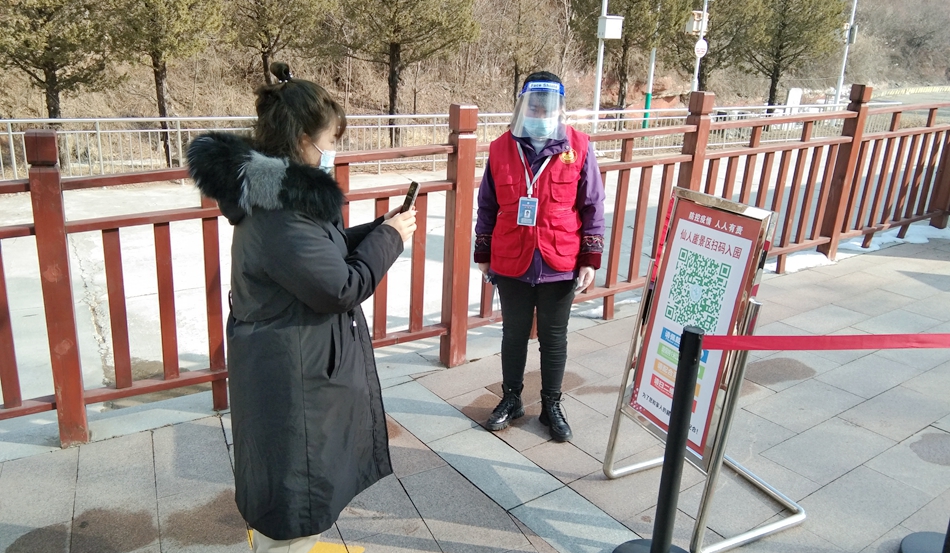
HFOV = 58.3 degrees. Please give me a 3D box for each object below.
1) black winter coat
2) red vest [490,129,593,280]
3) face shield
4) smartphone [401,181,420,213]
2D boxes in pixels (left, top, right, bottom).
[{"bbox_3d":[-0.493,0.139,2.405,0.570,1.080,0.500,-5,20,-24],"label":"black winter coat"},{"bbox_3d":[0.268,-0.316,3.540,0.410,0.590,0.270,6,19,9],"label":"red vest"},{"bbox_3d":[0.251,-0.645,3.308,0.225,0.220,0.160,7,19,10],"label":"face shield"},{"bbox_3d":[-0.193,-0.202,2.426,0.010,0.150,0.074,18,11,-28],"label":"smartphone"}]

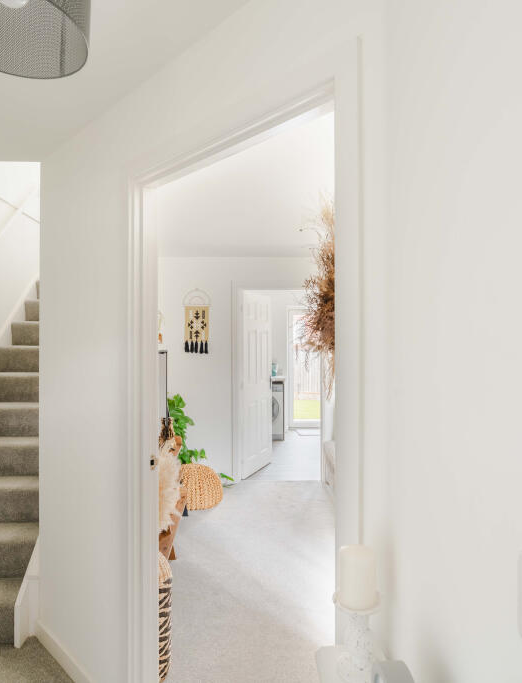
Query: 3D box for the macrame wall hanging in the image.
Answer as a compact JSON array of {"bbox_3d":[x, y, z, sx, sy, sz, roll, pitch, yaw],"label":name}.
[{"bbox_3d":[-0.669,-0.208,4.726,0.300,0.680,0.025,0,0,0],"label":"macrame wall hanging"}]

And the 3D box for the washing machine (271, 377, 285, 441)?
[{"bbox_3d":[0.044,1.040,6.998,0.600,0.850,0.570,0,0,0],"label":"washing machine"}]

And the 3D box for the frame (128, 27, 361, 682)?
[{"bbox_3d":[-0.096,0.420,1.314,0.954,2.065,0.130,0,0,45],"label":"frame"}]

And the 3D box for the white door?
[{"bbox_3d":[-0.031,0.463,5.199,0.040,1.980,0.785,0,0,22],"label":"white door"}]

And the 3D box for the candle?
[{"bbox_3d":[0.184,0.445,0.864,0.067,0.089,0.067,0,0,0],"label":"candle"}]

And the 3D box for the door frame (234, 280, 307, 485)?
[{"bbox_3d":[0.185,0.428,4.789,0.960,2.065,0.130,0,0,0],"label":"door frame"}]

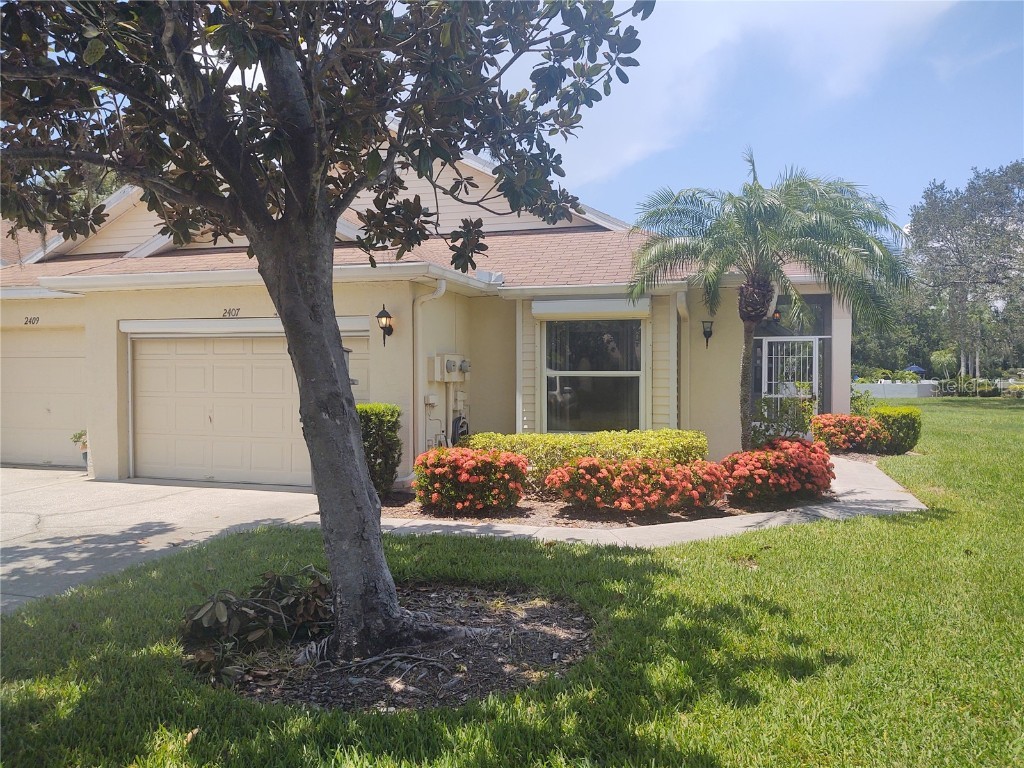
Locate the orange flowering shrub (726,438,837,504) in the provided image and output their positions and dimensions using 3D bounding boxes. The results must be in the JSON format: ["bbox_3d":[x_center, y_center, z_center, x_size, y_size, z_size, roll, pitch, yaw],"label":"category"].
[{"bbox_3d":[3.230,1.004,9.885,1.380,0.600,1.300,0,2,15],"label":"orange flowering shrub"}]

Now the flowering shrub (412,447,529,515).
[{"bbox_3d":[-0.470,1.018,8.905,1.250,0.630,1.000,0,2,5],"label":"flowering shrub"}]

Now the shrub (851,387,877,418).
[{"bbox_3d":[6.950,0.594,16.025,0.850,1.050,0.850,1,2,20],"label":"shrub"}]

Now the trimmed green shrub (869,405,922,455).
[{"bbox_3d":[6.780,0.806,14.131,0.860,0.740,0.950,1,2,22],"label":"trimmed green shrub"}]

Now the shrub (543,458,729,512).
[{"bbox_3d":[1.380,1.081,8.967,2.050,0.500,0.920,0,2,5],"label":"shrub"}]

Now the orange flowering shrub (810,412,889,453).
[{"bbox_3d":[6.030,0.840,14.332,1.300,0.660,0.850,1,2,17],"label":"orange flowering shrub"}]

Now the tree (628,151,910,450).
[{"bbox_3d":[3.500,-0.933,11.077,3.600,4.400,3.450,1,2,17],"label":"tree"}]

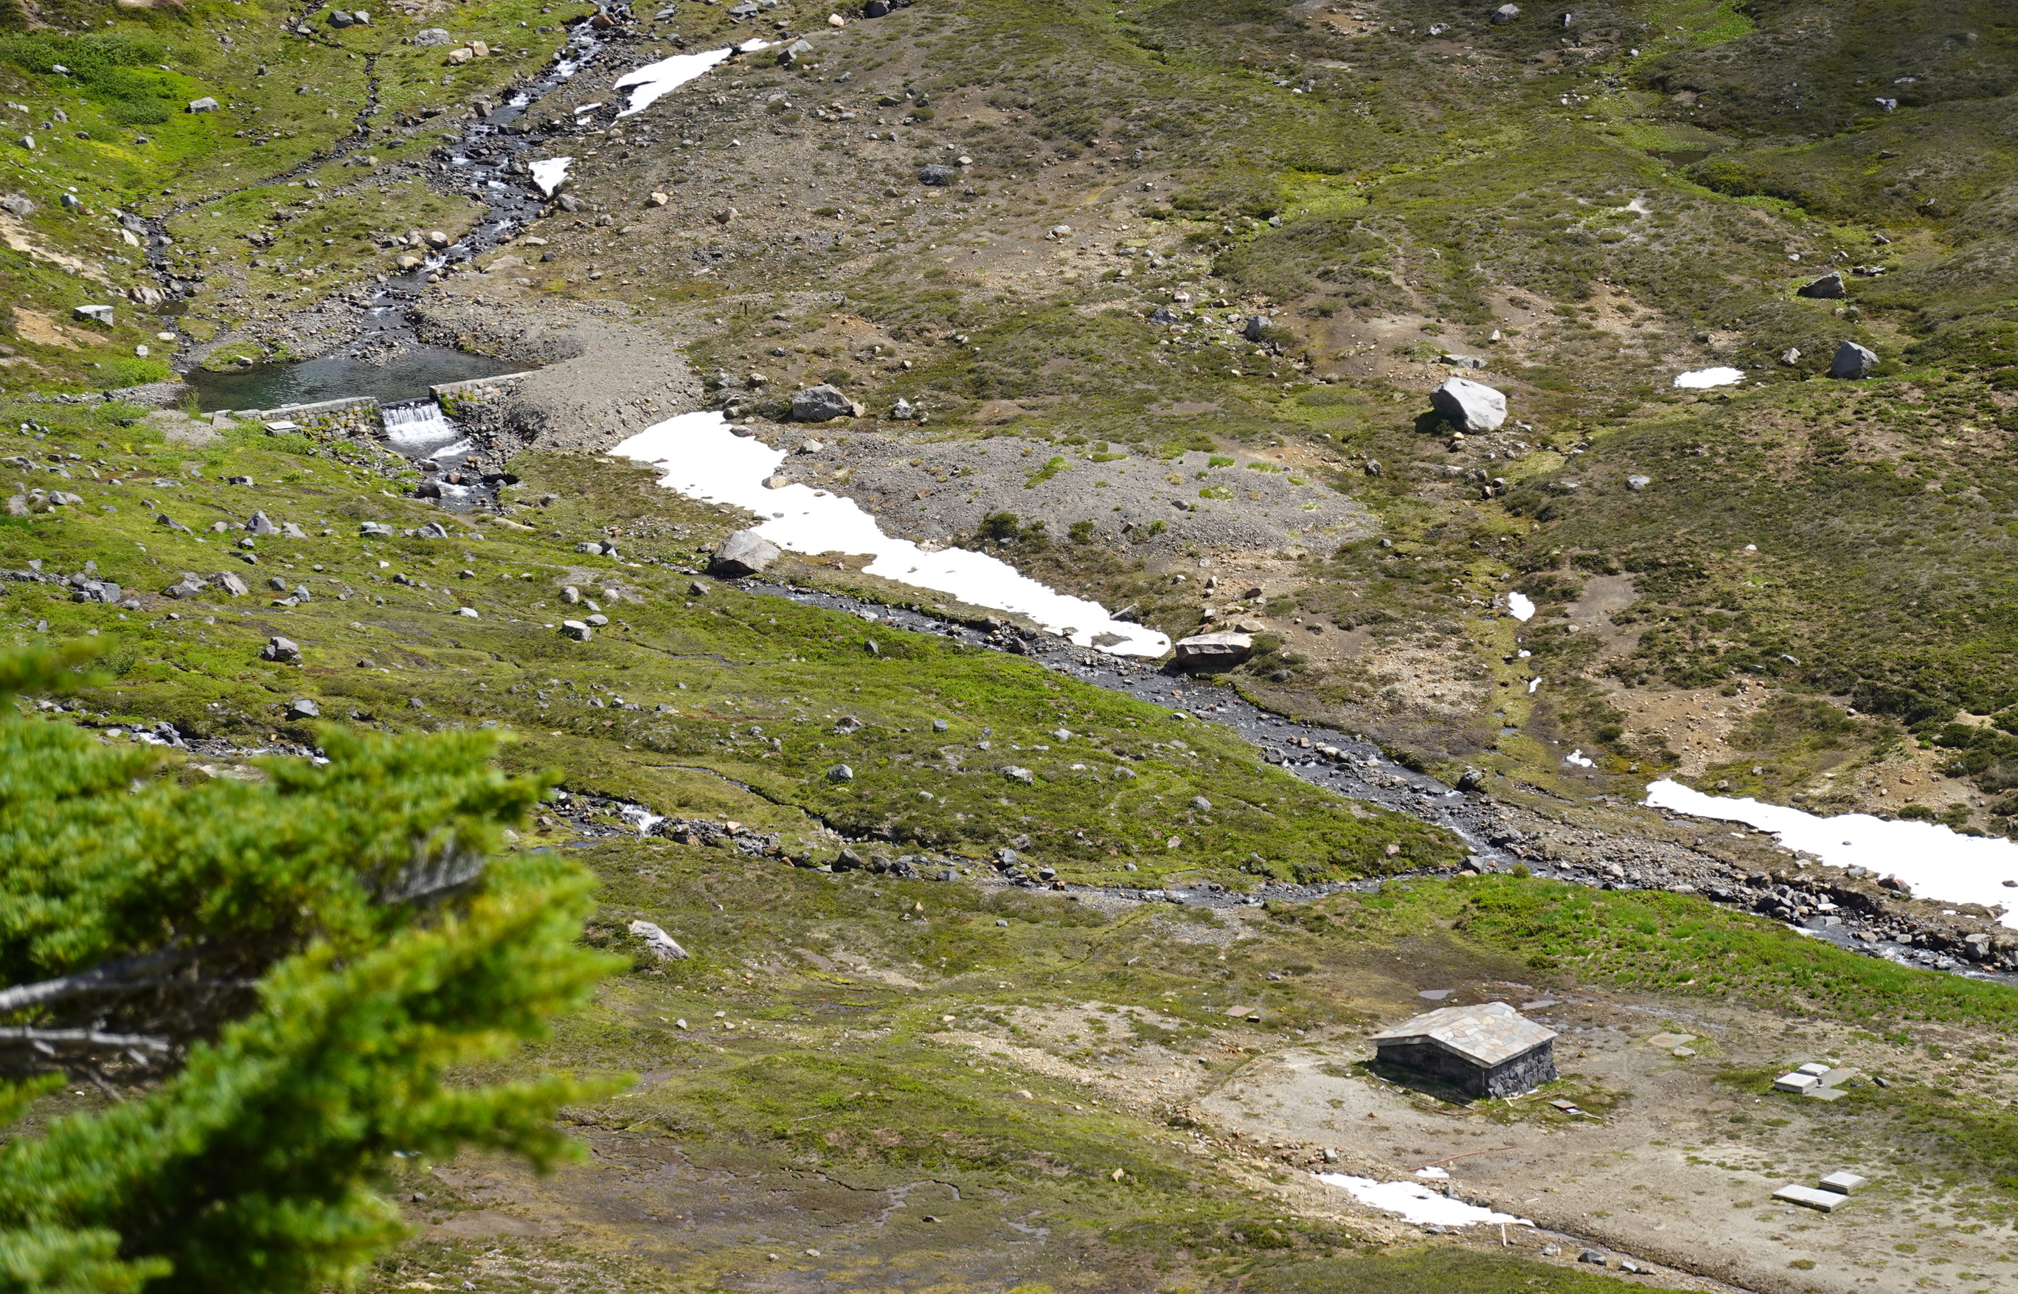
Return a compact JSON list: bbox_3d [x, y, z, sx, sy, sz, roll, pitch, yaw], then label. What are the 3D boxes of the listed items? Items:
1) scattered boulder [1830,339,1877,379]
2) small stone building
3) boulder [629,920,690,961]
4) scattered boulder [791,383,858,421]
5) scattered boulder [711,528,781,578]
[{"bbox_3d":[51.484,-17.520,532.229,2.800,2.100,2.500,5,16,19],"label":"scattered boulder"},{"bbox_3d":[22.154,19.384,425.111,6.947,2.703,6.270,11,18,35],"label":"small stone building"},{"bbox_3d":[-17.469,14.635,437.407,3.000,1.700,2.100,-4,15,-14],"label":"boulder"},{"bbox_3d":[-11.026,-14.754,522.676,3.800,1.900,2.800,0,15,0],"label":"scattered boulder"},{"bbox_3d":[-15.003,-5.318,499.747,3.700,2.400,3.100,4,15,14],"label":"scattered boulder"}]

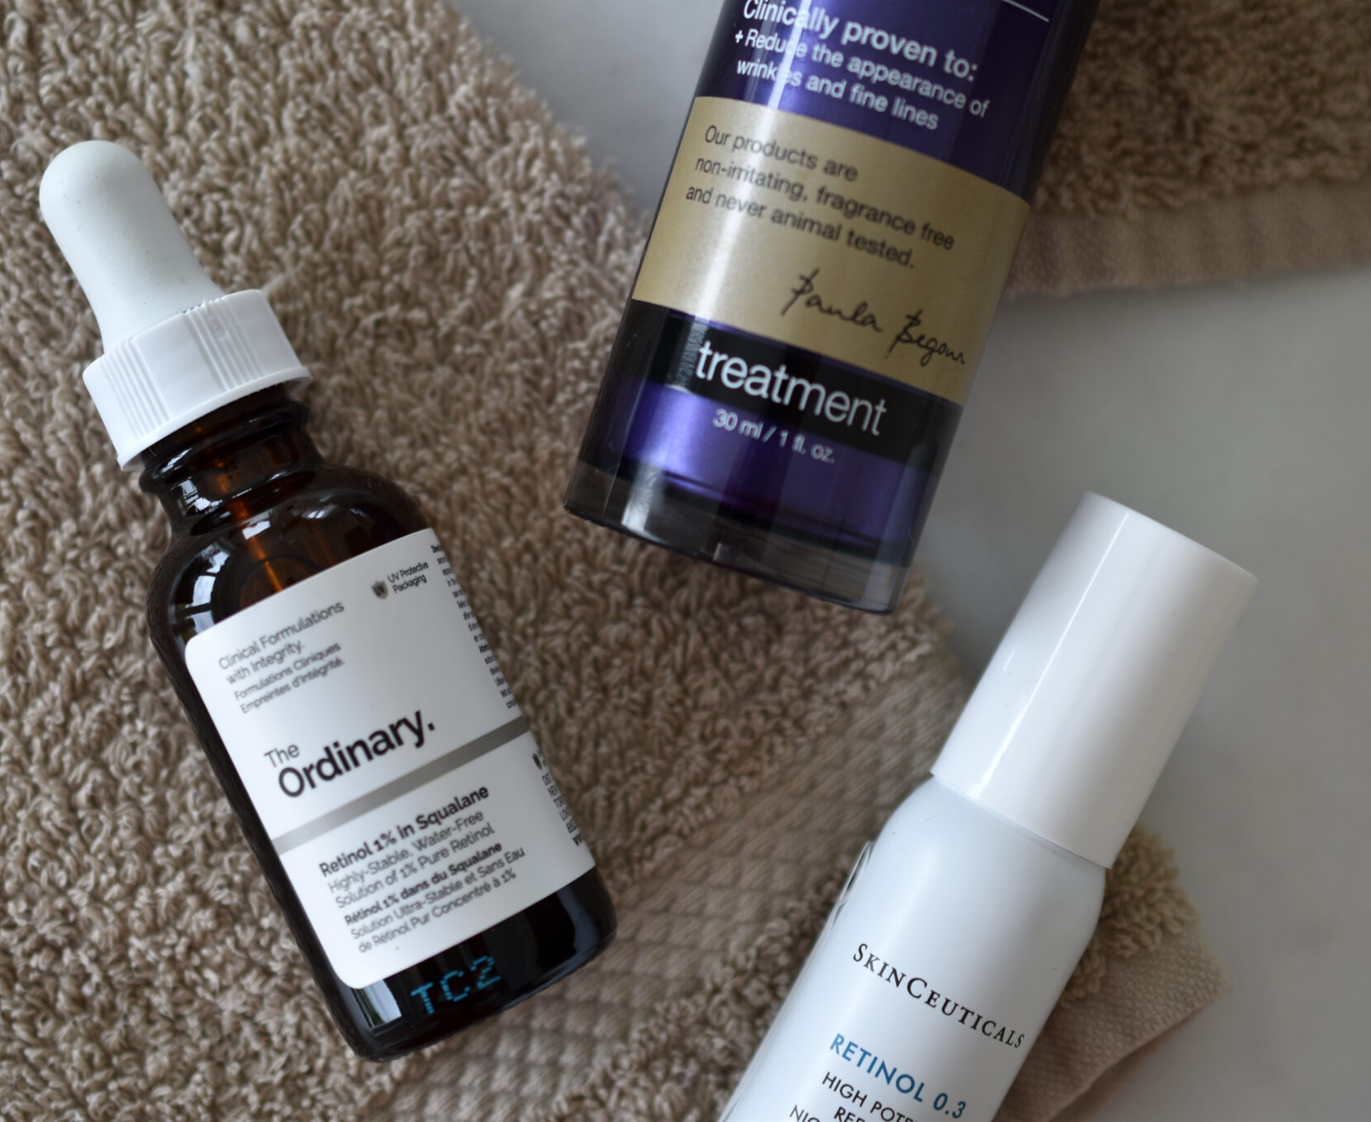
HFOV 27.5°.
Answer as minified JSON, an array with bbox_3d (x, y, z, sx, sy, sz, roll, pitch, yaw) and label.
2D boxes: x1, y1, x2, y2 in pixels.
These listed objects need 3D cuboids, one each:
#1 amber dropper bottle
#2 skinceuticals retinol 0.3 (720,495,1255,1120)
[{"bbox_3d":[-0.043,0.001,0.305,0.033,0.033,0.104,-25,90,-10],"label":"amber dropper bottle"},{"bbox_3d":[0.025,0.052,0.310,0.027,0.027,0.124,28,90,-2],"label":"skinceuticals retinol 0.3"}]

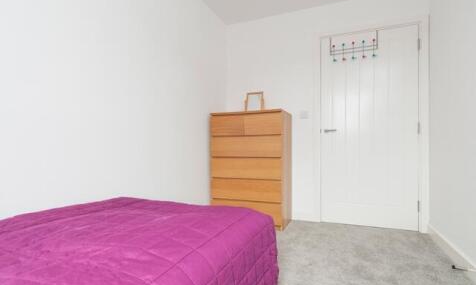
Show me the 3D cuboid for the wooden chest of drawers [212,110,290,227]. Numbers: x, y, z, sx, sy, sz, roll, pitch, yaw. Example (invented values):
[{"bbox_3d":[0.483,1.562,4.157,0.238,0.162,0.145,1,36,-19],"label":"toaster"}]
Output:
[{"bbox_3d":[0.165,0.283,2.725,0.800,1.230,0.480,0,1,22],"label":"wooden chest of drawers"}]

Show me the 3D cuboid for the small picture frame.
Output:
[{"bbox_3d":[0.186,-0.447,2.680,0.226,0.237,0.080,0,1,22],"label":"small picture frame"}]

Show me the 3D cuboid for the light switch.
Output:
[{"bbox_3d":[0.757,-0.311,2.700,0.086,0.086,0.012,0,1,22],"label":"light switch"}]

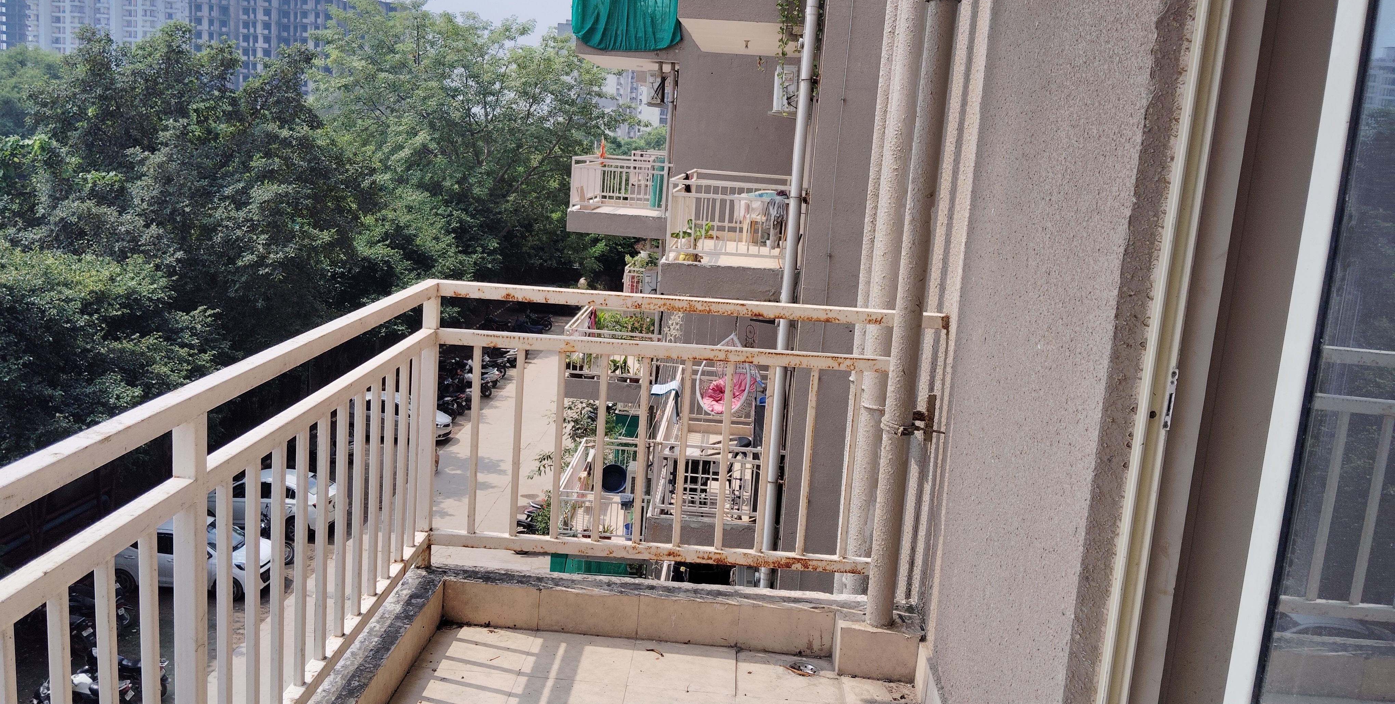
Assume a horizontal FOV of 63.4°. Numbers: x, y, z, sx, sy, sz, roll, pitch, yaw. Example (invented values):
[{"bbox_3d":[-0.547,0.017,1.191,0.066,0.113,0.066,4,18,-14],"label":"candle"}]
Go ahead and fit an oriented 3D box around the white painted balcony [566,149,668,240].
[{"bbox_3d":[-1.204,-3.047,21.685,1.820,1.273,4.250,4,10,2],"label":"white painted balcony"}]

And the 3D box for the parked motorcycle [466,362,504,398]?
[{"bbox_3d":[-8.673,1.127,45.312,1.850,1.100,0.700,4,10,2],"label":"parked motorcycle"}]

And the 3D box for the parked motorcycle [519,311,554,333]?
[{"bbox_3d":[-8.638,-1.756,60.667,1.950,1.100,0.720,4,10,2],"label":"parked motorcycle"}]

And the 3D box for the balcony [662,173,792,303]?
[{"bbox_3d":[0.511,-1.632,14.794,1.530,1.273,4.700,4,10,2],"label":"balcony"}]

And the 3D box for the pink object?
[{"bbox_3d":[0.388,0.570,15.766,0.680,0.550,0.550,12,13,37],"label":"pink object"}]

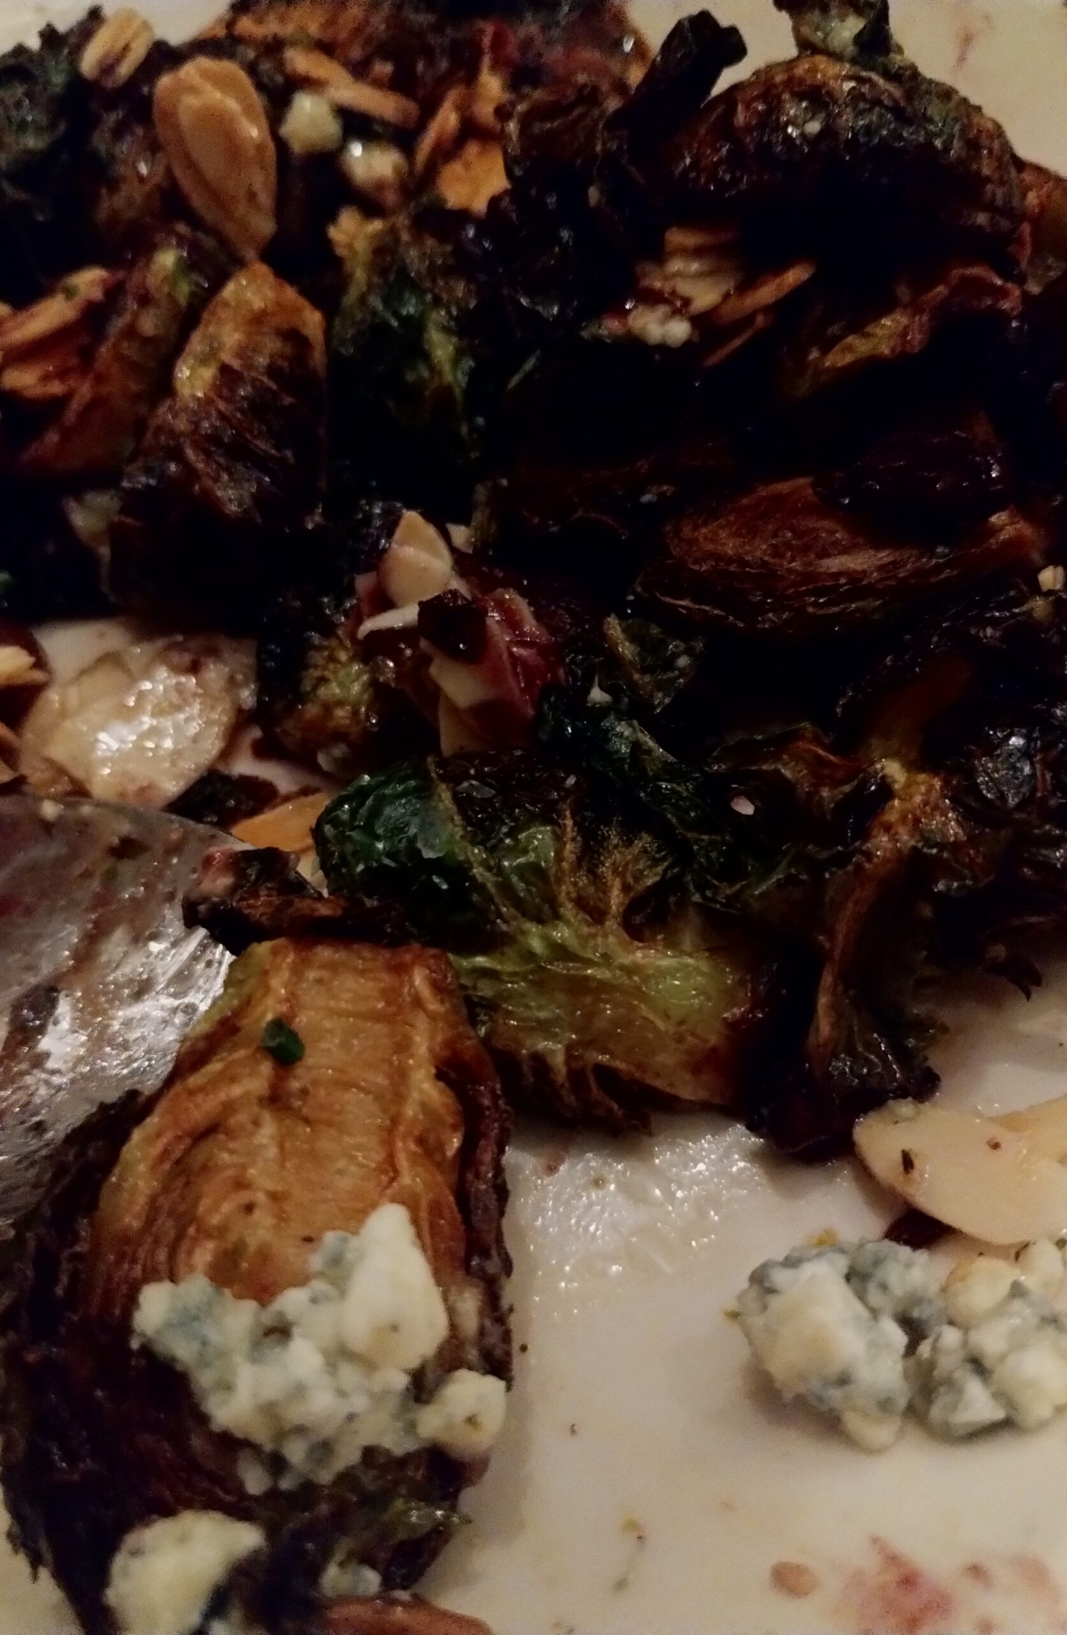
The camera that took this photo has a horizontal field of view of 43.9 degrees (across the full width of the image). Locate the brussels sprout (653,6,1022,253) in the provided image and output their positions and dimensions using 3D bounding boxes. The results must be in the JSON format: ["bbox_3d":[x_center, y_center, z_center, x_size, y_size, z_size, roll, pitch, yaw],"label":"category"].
[{"bbox_3d":[0.039,-0.086,0.168,0.041,0.023,0.024,0,60,0],"label":"brussels sprout"}]

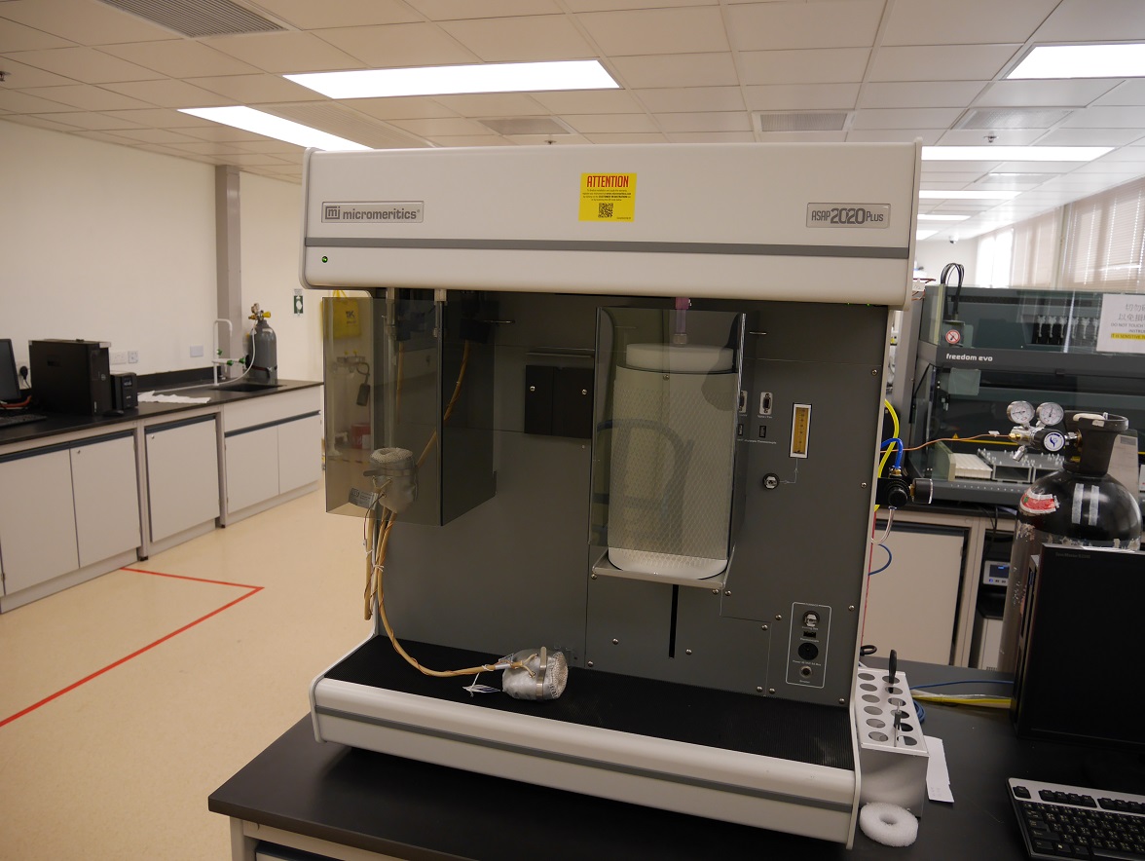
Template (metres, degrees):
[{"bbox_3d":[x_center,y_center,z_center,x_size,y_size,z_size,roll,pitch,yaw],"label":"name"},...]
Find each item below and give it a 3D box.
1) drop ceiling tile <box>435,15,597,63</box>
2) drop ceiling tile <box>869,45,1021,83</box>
[{"bbox_3d":[-0.219,-1.730,3.519,0.600,0.020,0.600,4,10,15],"label":"drop ceiling tile"},{"bbox_3d":[1.385,-1.392,3.000,0.500,0.020,0.500,5,10,15],"label":"drop ceiling tile"}]

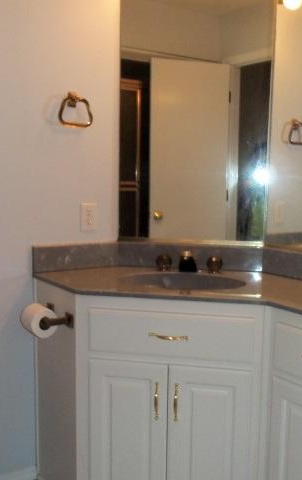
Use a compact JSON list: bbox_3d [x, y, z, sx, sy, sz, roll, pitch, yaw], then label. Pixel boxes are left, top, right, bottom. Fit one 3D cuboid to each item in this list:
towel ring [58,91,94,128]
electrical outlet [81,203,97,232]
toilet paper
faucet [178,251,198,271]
[{"bbox_3d":[-0.295,-0.497,2.048,0.141,0.140,0.066,-4,8,-35],"label":"towel ring"},{"bbox_3d":[-0.251,-0.092,2.165,0.070,0.114,0.008,-4,8,-35],"label":"electrical outlet"},{"bbox_3d":[-0.383,0.278,1.842,0.101,0.101,0.102,-4,8,-35],"label":"toilet paper"},{"bbox_3d":[0.145,0.090,2.106,0.072,0.078,0.125,2,6,11],"label":"faucet"}]

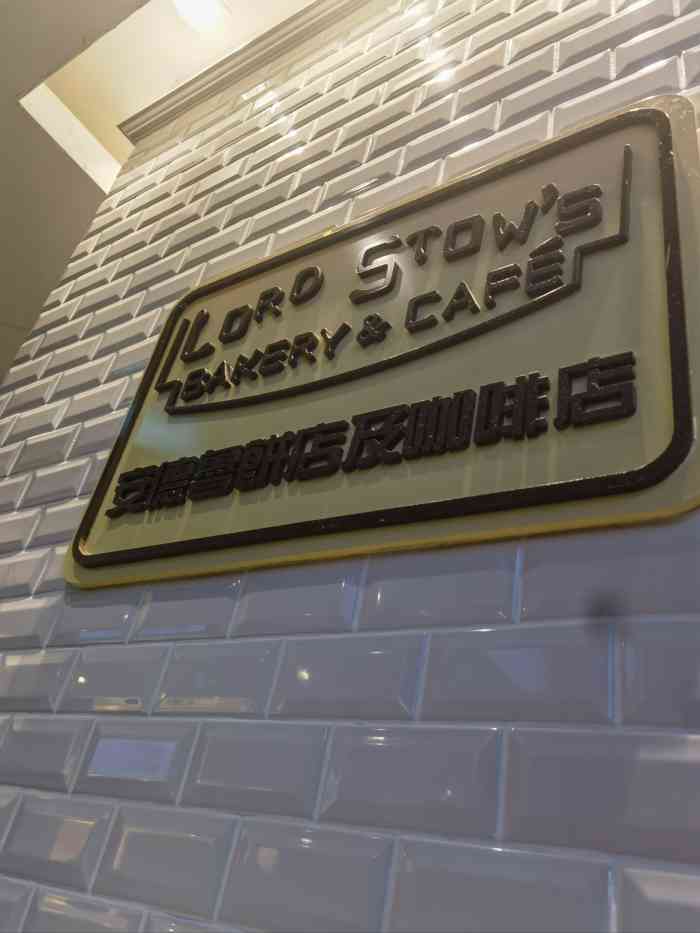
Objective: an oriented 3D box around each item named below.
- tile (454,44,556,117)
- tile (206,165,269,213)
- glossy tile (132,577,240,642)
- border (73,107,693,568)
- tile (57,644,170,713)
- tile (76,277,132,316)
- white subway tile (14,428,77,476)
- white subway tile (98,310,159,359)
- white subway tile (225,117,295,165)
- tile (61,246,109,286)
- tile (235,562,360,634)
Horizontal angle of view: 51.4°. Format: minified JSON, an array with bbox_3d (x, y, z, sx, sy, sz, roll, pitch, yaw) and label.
[{"bbox_3d":[0.214,-0.545,1.031,0.150,0.075,0.010,-11,-39,33],"label":"tile"},{"bbox_3d":[-0.212,-0.521,1.363,0.150,0.075,0.010,-11,-39,33],"label":"tile"},{"bbox_3d":[-0.182,0.150,0.784,0.150,0.075,0.010,-11,-39,33],"label":"glossy tile"},{"bbox_3d":[-0.014,-0.128,0.841,0.741,0.480,0.012,-11,-39,33],"label":"border"},{"bbox_3d":[-0.259,0.227,0.784,0.150,0.075,0.010,-11,-39,33],"label":"tile"},{"bbox_3d":[-0.493,-0.342,1.446,0.150,0.075,0.010,-11,-39,33],"label":"tile"},{"bbox_3d":[-0.502,-0.033,1.198,0.150,0.075,0.010,-11,-39,33],"label":"white subway tile"},{"bbox_3d":[-0.396,-0.239,1.281,0.150,0.075,0.010,-11,-39,33],"label":"white subway tile"},{"bbox_3d":[-0.183,-0.650,1.446,0.150,0.075,0.010,-11,-39,33],"label":"white subway tile"},{"bbox_3d":[-0.590,-0.446,1.612,0.150,0.075,0.010,-11,-39,33],"label":"tile"},{"bbox_3d":[-0.056,0.125,0.701,0.150,0.075,0.010,-11,-39,33],"label":"tile"}]

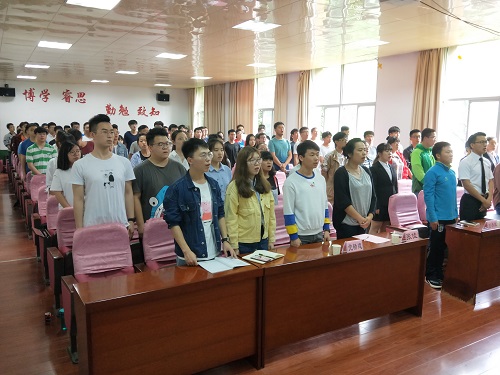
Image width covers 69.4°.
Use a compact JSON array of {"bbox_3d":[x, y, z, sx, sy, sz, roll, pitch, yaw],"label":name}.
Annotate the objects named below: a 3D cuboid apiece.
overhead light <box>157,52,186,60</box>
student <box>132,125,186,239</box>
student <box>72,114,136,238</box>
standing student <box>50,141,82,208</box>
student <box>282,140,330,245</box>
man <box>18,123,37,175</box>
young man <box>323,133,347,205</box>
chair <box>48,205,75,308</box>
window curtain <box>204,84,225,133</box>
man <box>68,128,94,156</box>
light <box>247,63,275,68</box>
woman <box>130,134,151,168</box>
[{"bbox_3d":[-1.994,-3.347,9.169,0.600,0.060,0.600,-5,11,-30],"label":"overhead light"},{"bbox_3d":[-0.829,0.319,3.420,0.560,1.750,0.340,-6,11,-33],"label":"student"},{"bbox_3d":[-1.299,0.331,3.280,0.540,1.880,0.330,-6,12,-29],"label":"student"},{"bbox_3d":[-1.812,0.323,3.750,0.440,1.600,0.300,-6,11,-33],"label":"standing student"},{"bbox_3d":[0.541,0.396,3.430,0.520,1.700,0.340,-6,12,-30],"label":"student"},{"bbox_3d":[-3.670,-0.132,6.150,0.500,1.770,0.300,-6,12,-30],"label":"man"},{"bbox_3d":[1.266,0.024,5.400,0.470,1.680,0.310,-7,12,-35],"label":"young man"},{"bbox_3d":[-1.635,0.692,3.596,0.600,0.930,0.600,-6,11,-32],"label":"chair"},{"bbox_3d":[-1.660,-3.013,15.705,0.200,2.800,1.730,-7,12,-35],"label":"window curtain"},{"bbox_3d":[-2.429,0.037,5.300,0.500,1.740,0.300,-6,12,-29],"label":"man"},{"bbox_3d":[0.297,-3.446,10.200,0.600,0.050,0.600,-7,12,-34],"label":"light"},{"bbox_3d":[-1.651,-0.025,5.750,0.420,1.620,0.280,-5,11,-27],"label":"woman"}]

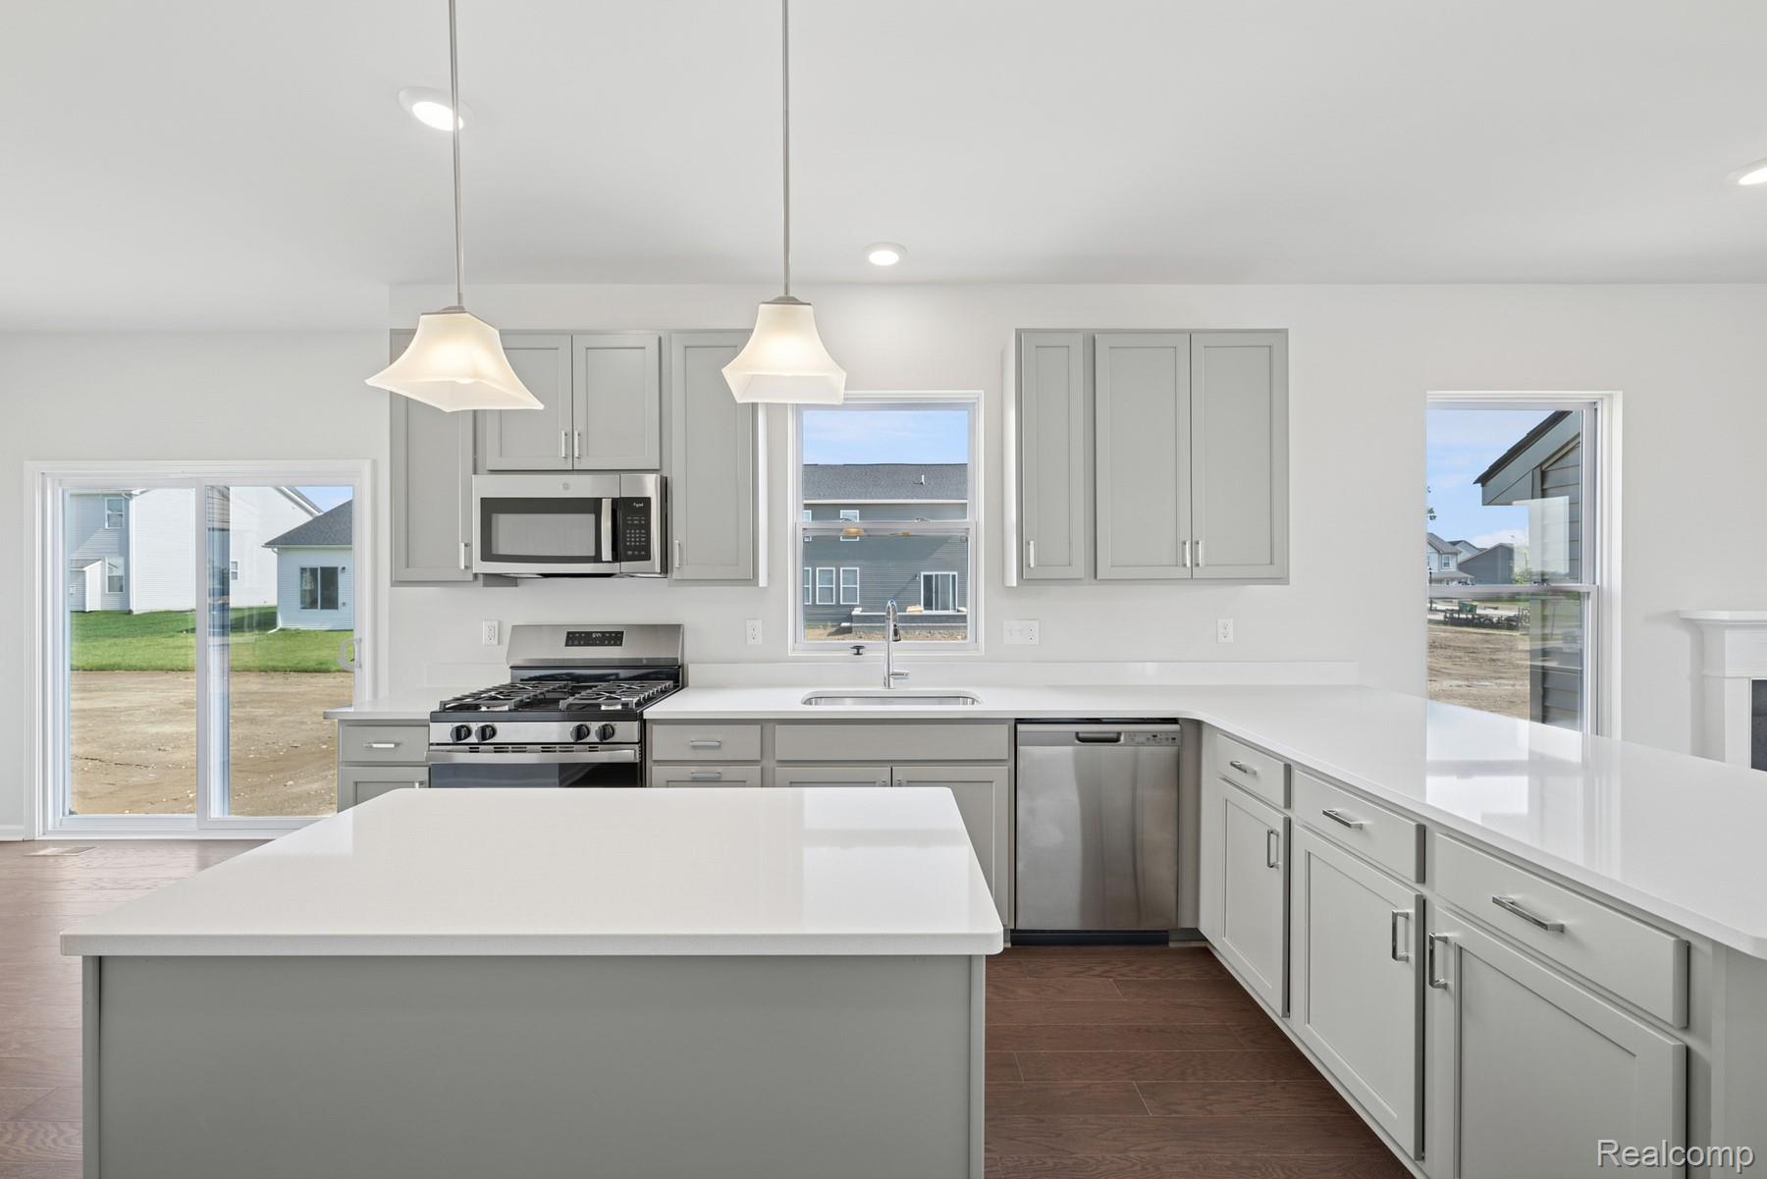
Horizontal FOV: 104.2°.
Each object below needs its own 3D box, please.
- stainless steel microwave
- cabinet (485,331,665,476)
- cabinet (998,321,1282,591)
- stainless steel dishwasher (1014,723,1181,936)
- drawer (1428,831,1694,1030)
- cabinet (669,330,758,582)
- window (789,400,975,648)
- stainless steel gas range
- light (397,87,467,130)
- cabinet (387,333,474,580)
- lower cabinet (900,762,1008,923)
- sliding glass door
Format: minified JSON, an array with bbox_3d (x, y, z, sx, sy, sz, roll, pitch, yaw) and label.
[{"bbox_3d":[-1.275,-0.264,2.959,0.759,0.397,0.390,0,0,0],"label":"stainless steel microwave"},{"bbox_3d":[-1.275,-0.779,2.996,0.762,0.604,0.320,0,0,0],"label":"cabinet"},{"bbox_3d":[1.118,-0.549,3.000,1.137,1.067,0.325,0,0,0],"label":"cabinet"},{"bbox_3d":[0.795,0.890,2.835,0.607,0.800,0.600,0,0,0],"label":"stainless steel dishwasher"},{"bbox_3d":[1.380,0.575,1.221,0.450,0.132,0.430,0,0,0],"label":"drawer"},{"bbox_3d":[-0.712,-0.551,3.000,0.380,1.065,0.325,0,0,0],"label":"cabinet"},{"bbox_3d":[0.008,-0.305,3.205,0.880,1.190,0.100,0,0,0],"label":"window"},{"bbox_3d":[-1.257,0.762,2.789,0.760,1.198,0.700,0,0,0],"label":"stainless steel gas range"},{"bbox_3d":[-1.300,-1.390,2.000,0.175,0.030,0.175,0,0,0],"label":"light"},{"bbox_3d":[-1.862,-0.551,3.000,0.380,1.065,0.325,0,0,0],"label":"cabinet"},{"bbox_3d":[0.256,0.944,2.810,0.440,0.598,0.520,0,0,0],"label":"lower cabinet"},{"bbox_3d":[-3.682,0.344,3.787,1.768,2.014,0.130,0,0,0],"label":"sliding glass door"}]

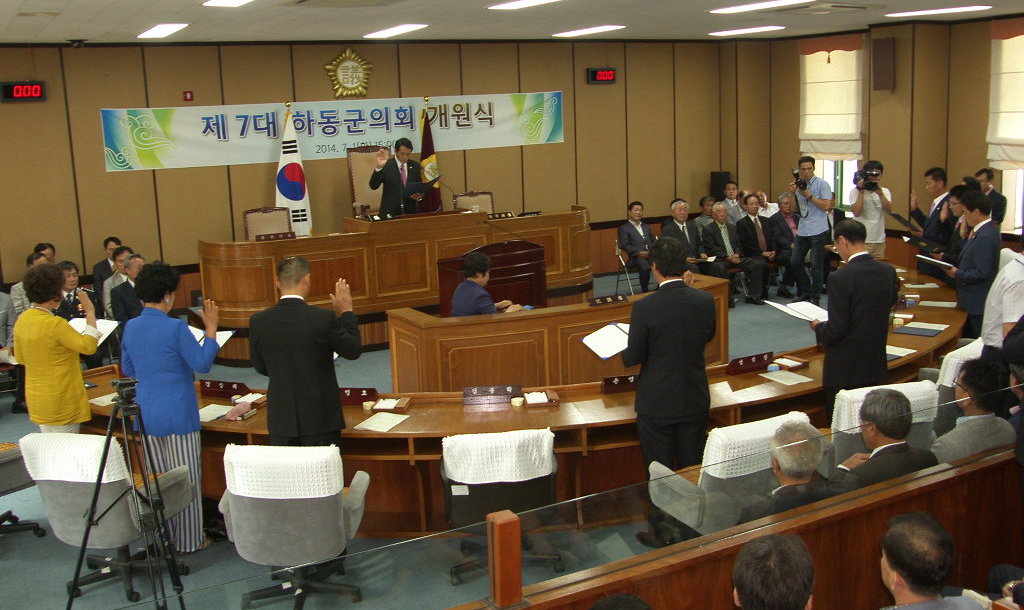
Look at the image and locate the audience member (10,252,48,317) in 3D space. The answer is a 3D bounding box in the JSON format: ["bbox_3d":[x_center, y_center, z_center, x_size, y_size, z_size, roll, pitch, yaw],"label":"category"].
[{"bbox_3d":[-4.500,0.128,10.100,0.750,1.270,0.520,2,12,20],"label":"audience member"}]

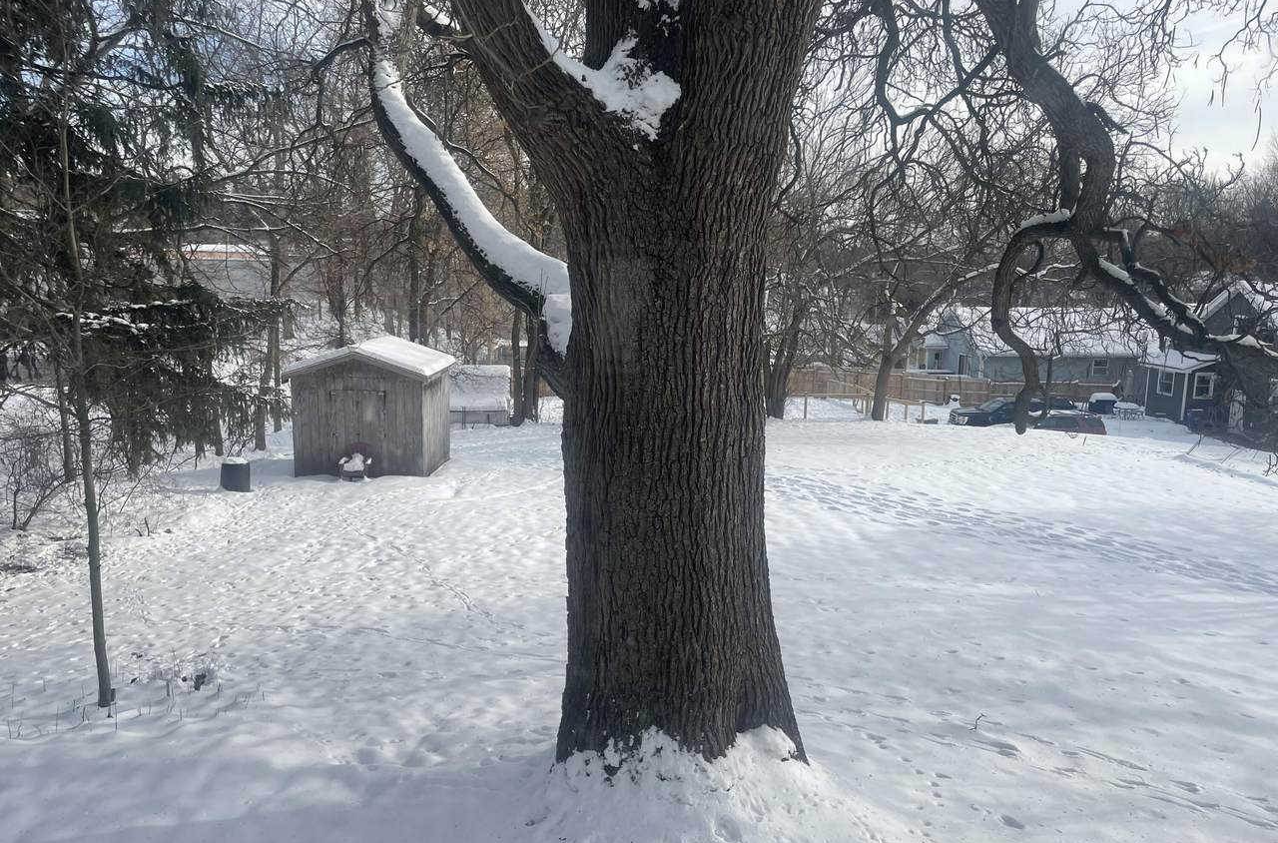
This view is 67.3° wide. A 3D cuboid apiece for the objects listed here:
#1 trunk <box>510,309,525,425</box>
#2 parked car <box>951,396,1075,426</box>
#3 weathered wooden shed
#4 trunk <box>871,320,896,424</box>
[{"bbox_3d":[-4.021,-1.780,31.712,0.420,3.900,0.400,1,8,0],"label":"trunk"},{"bbox_3d":[15.670,-0.120,40.100,4.850,1.740,1.920,1,8,0],"label":"parked car"},{"bbox_3d":[-6.238,-0.398,22.663,3.230,3.020,2.760,1,9,2],"label":"weathered wooden shed"},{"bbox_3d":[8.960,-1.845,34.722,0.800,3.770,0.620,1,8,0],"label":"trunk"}]

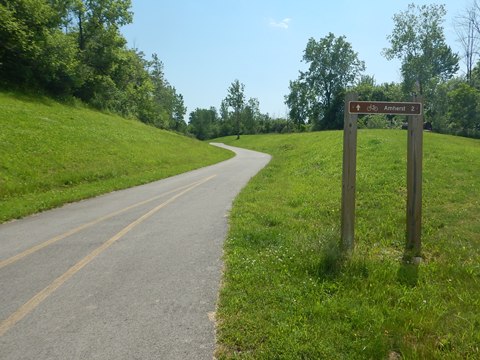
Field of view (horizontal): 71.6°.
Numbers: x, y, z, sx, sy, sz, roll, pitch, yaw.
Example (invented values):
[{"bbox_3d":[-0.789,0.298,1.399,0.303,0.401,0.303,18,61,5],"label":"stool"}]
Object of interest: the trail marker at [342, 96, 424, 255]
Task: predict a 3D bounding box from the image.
[{"bbox_3d":[1.800,-0.040,4.230,0.960,2.060,0.130,1,1,-3],"label":"trail marker"}]

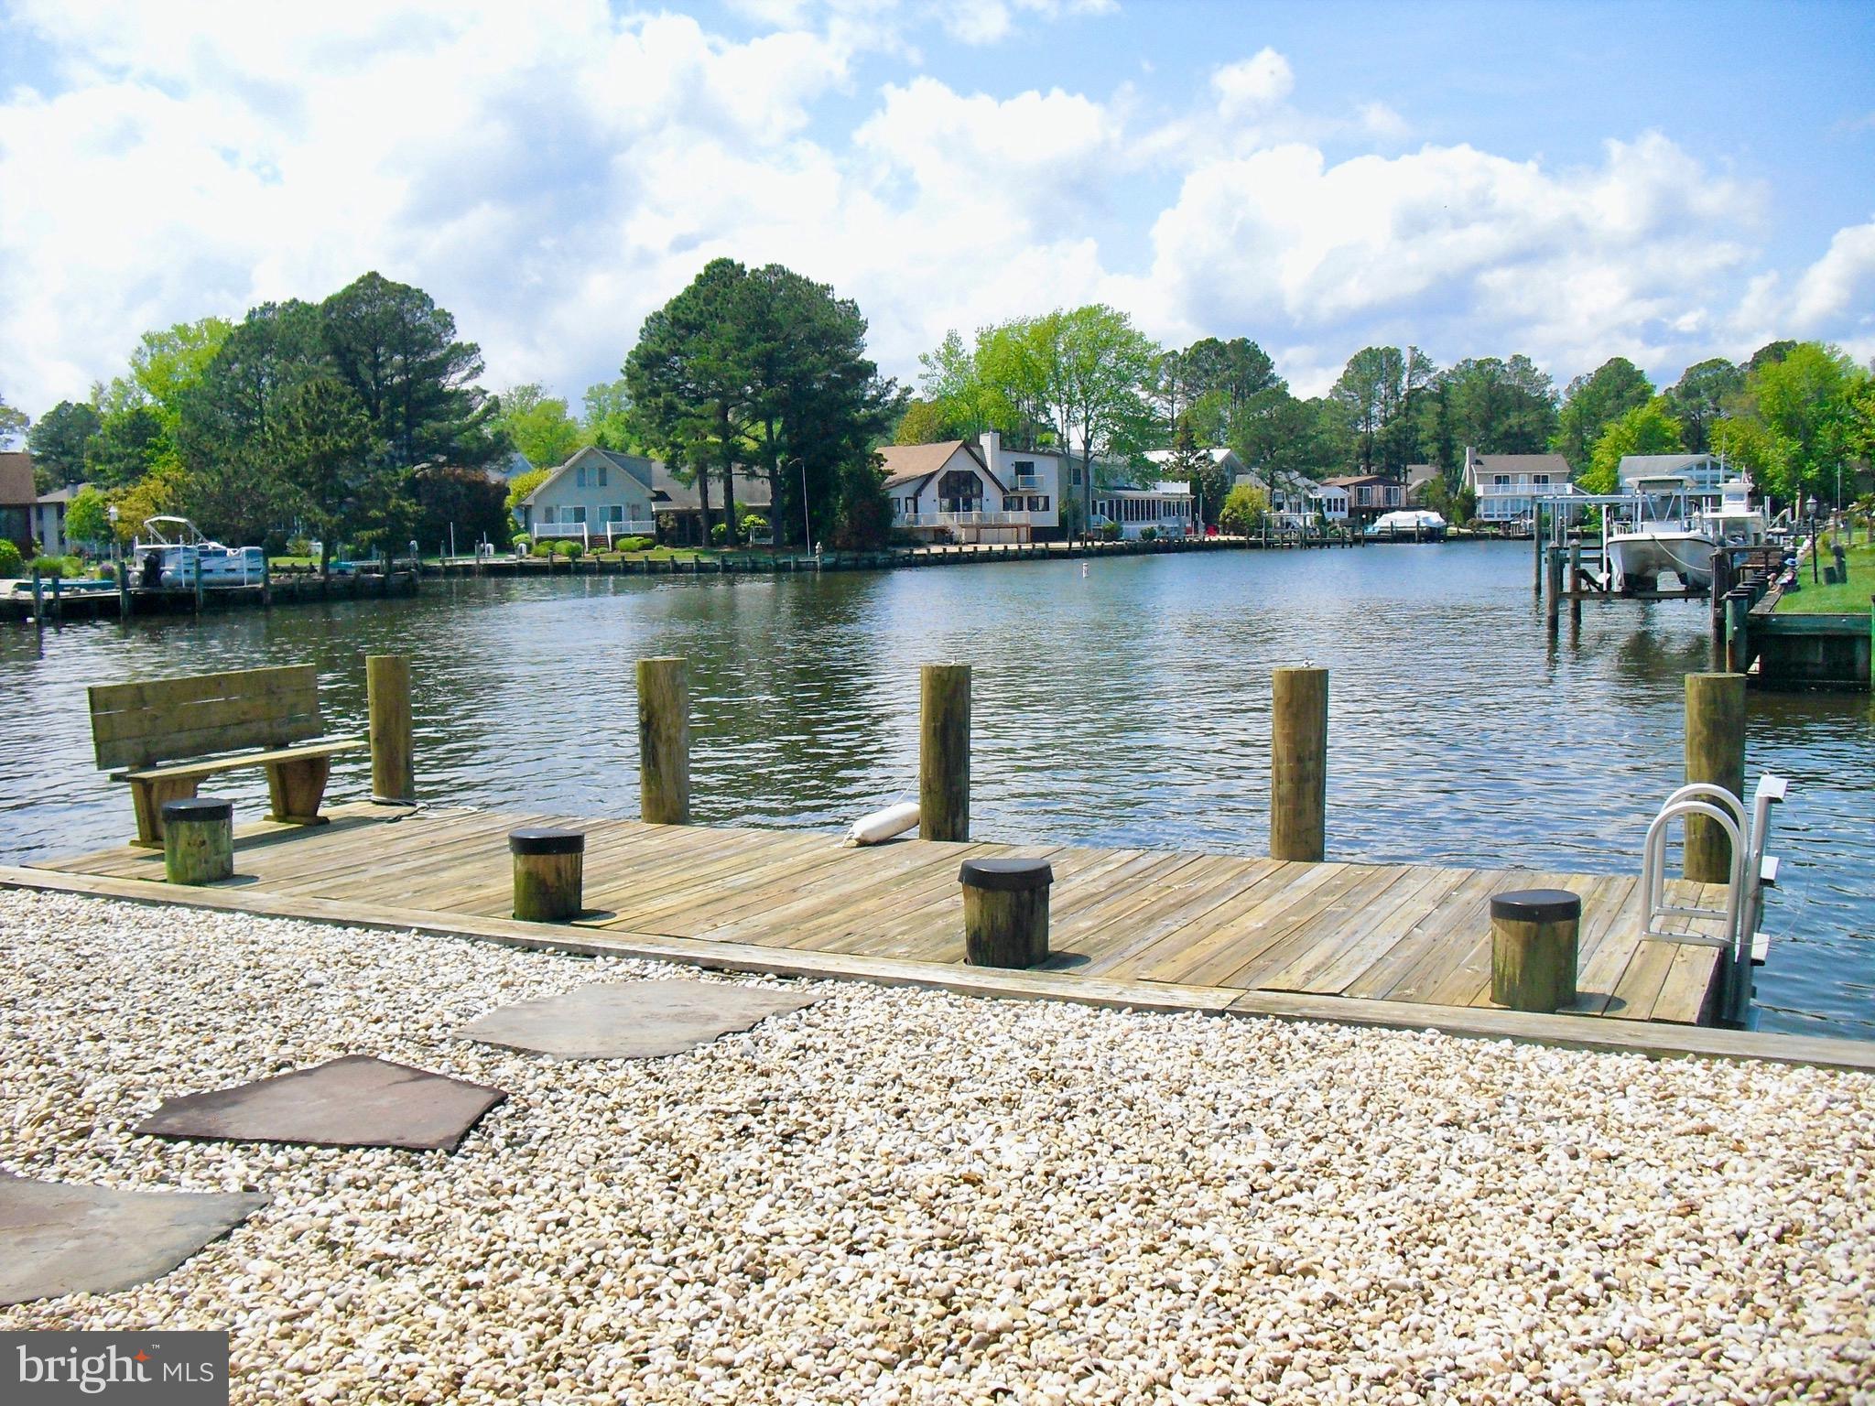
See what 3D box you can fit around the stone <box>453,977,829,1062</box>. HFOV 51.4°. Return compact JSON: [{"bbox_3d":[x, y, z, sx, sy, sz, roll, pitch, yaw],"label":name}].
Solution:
[{"bbox_3d":[-1.036,1.082,6.597,0.897,0.040,1.049,2,6,32],"label":"stone"}]

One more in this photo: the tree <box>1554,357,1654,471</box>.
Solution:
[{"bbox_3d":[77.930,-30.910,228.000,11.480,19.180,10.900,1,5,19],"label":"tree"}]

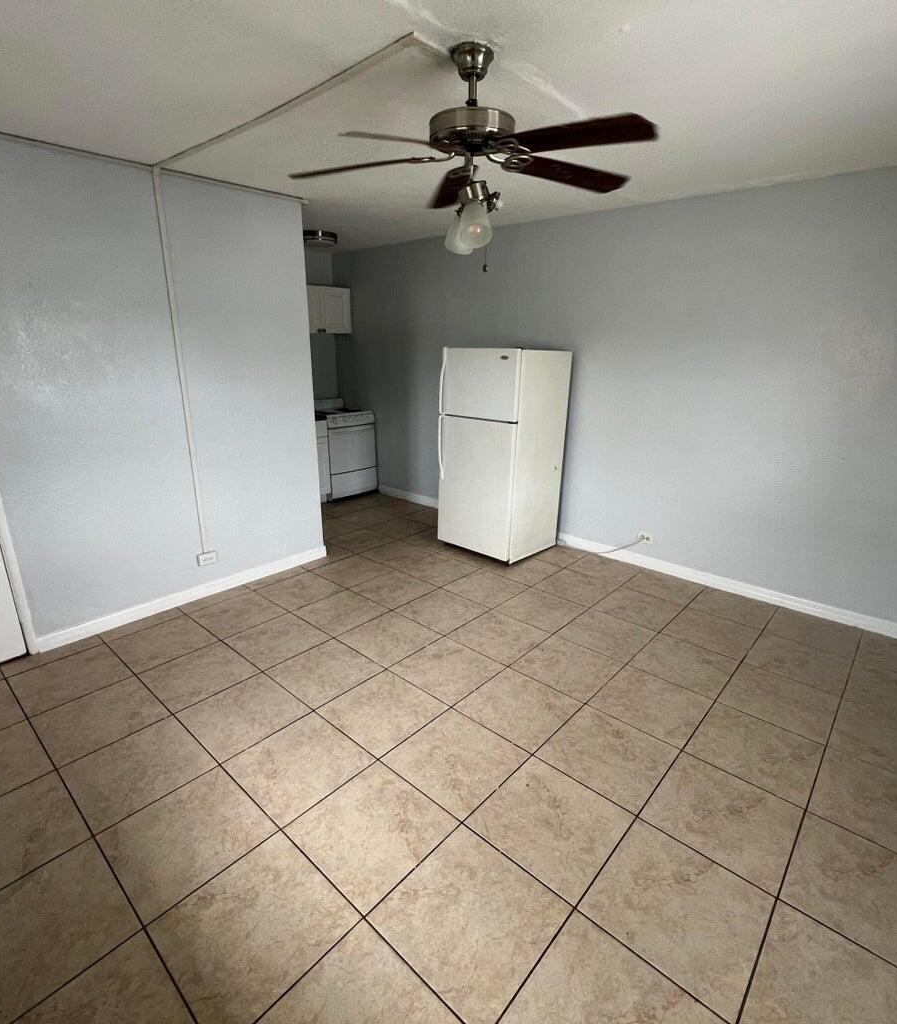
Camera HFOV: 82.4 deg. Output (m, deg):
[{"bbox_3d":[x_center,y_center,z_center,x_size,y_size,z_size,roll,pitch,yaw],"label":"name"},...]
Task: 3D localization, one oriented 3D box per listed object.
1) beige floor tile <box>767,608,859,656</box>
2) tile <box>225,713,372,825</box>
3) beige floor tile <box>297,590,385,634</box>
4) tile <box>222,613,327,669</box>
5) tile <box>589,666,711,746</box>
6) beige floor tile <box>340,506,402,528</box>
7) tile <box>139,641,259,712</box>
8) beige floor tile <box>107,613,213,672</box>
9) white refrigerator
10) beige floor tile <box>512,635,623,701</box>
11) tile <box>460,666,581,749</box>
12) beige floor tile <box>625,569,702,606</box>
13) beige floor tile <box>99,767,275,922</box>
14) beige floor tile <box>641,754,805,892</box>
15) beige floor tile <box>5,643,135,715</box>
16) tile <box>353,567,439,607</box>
[{"bbox_3d":[2.262,0.740,3.193,0.452,0.010,0.452,15,22,40],"label":"beige floor tile"},{"bbox_3d":[-0.612,1.035,2.114,0.450,0.012,0.450,15,22,40],"label":"tile"},{"bbox_3d":[-0.701,0.661,3.368,0.450,0.015,0.450,15,23,39],"label":"beige floor tile"},{"bbox_3d":[-1.000,0.757,3.015,0.446,0.015,0.446,15,22,39],"label":"tile"},{"bbox_3d":[0.969,0.912,2.446,0.440,0.010,0.440,15,22,39],"label":"tile"},{"bbox_3d":[-0.828,0.056,5.286,0.450,0.015,0.450,15,23,39],"label":"beige floor tile"},{"bbox_3d":[-1.298,0.852,2.687,0.446,0.015,0.446,15,22,39],"label":"tile"},{"bbox_3d":[-1.644,0.759,2.975,0.446,0.015,0.446,15,22,39],"label":"beige floor tile"},{"bbox_3d":[0.454,-0.497,4.359,0.745,1.670,0.762,16,22,43],"label":"white refrigerator"},{"bbox_3d":[0.655,0.847,2.812,0.450,0.015,0.450,15,23,39],"label":"beige floor tile"},{"bbox_3d":[0.339,0.934,2.465,0.452,0.010,0.452,15,22,40],"label":"tile"},{"bbox_3d":[1.598,0.552,3.792,0.450,0.015,0.420,15,23,39],"label":"beige floor tile"},{"bbox_3d":[-0.887,1.100,1.752,0.440,0.010,0.440,15,22,39],"label":"beige floor tile"},{"bbox_3d":[1.014,1.117,1.891,0.450,0.012,0.450,15,22,40],"label":"beige floor tile"},{"bbox_3d":[-1.941,0.855,2.655,0.452,0.010,0.452,15,22,40],"label":"beige floor tile"},{"bbox_3d":[-0.382,0.568,3.687,0.452,0.010,0.452,15,22,40],"label":"tile"}]

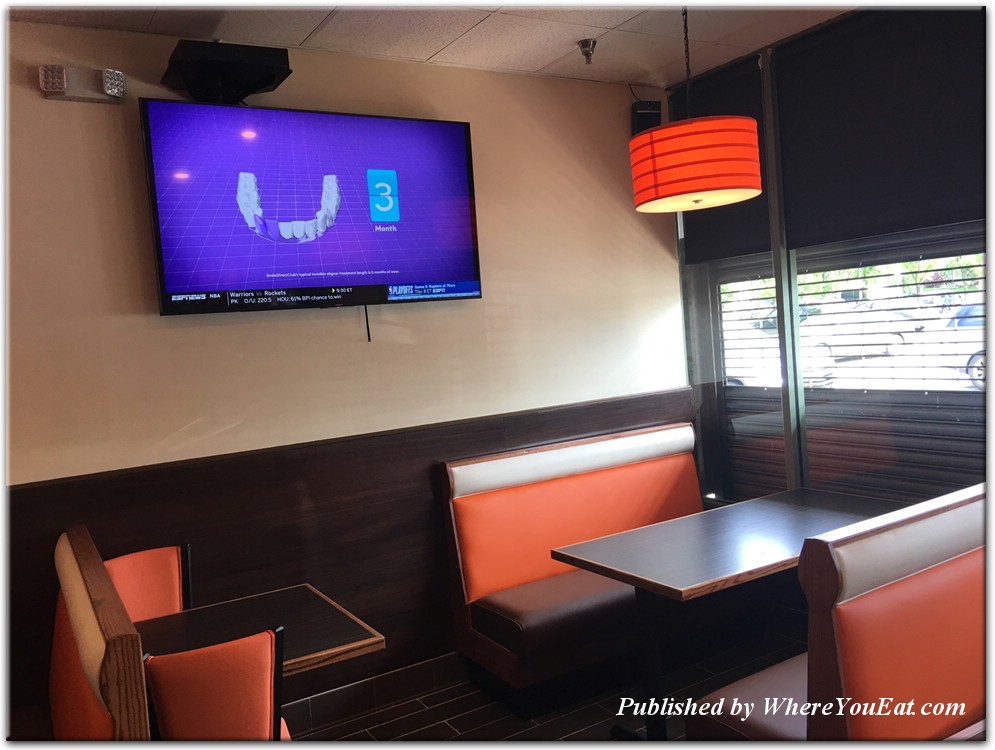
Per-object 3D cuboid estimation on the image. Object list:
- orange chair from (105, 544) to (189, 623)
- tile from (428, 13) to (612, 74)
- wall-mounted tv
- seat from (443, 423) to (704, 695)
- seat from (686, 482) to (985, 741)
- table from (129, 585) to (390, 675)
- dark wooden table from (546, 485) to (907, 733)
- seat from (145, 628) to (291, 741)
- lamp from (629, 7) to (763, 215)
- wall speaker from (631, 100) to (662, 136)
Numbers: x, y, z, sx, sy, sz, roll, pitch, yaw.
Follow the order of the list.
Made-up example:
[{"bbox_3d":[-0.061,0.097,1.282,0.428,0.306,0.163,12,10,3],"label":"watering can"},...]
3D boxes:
[{"bbox_3d":[-1.196,1.125,3.002,0.403,0.917,0.504,-7,3,-31],"label":"orange chair"},{"bbox_3d":[0.085,-1.505,3.795,0.608,0.020,0.605,-7,3,-31],"label":"tile"},{"bbox_3d":[-0.718,-0.716,3.595,1.450,0.830,0.070,-7,5,-31],"label":"wall-mounted tv"},{"bbox_3d":[0.606,0.852,4.064,1.547,1.048,0.609,-7,3,-31],"label":"seat"},{"bbox_3d":[1.484,0.841,2.404,1.570,1.048,1.159,-7,3,-31],"label":"seat"},{"bbox_3d":[-0.796,1.191,2.667,0.713,0.741,0.776,-7,3,-31],"label":"table"},{"bbox_3d":[1.076,0.992,3.380,1.482,0.741,0.757,-7,3,-31],"label":"dark wooden table"},{"bbox_3d":[-0.728,1.111,2.295,0.403,0.917,0.514,-6,2,-20],"label":"seat"},{"bbox_3d":[0.750,-1.093,3.270,0.494,0.817,0.494,-7,3,-31],"label":"lamp"},{"bbox_3d":[0.790,-1.319,4.398,0.156,0.247,0.141,-6,2,-18],"label":"wall speaker"}]

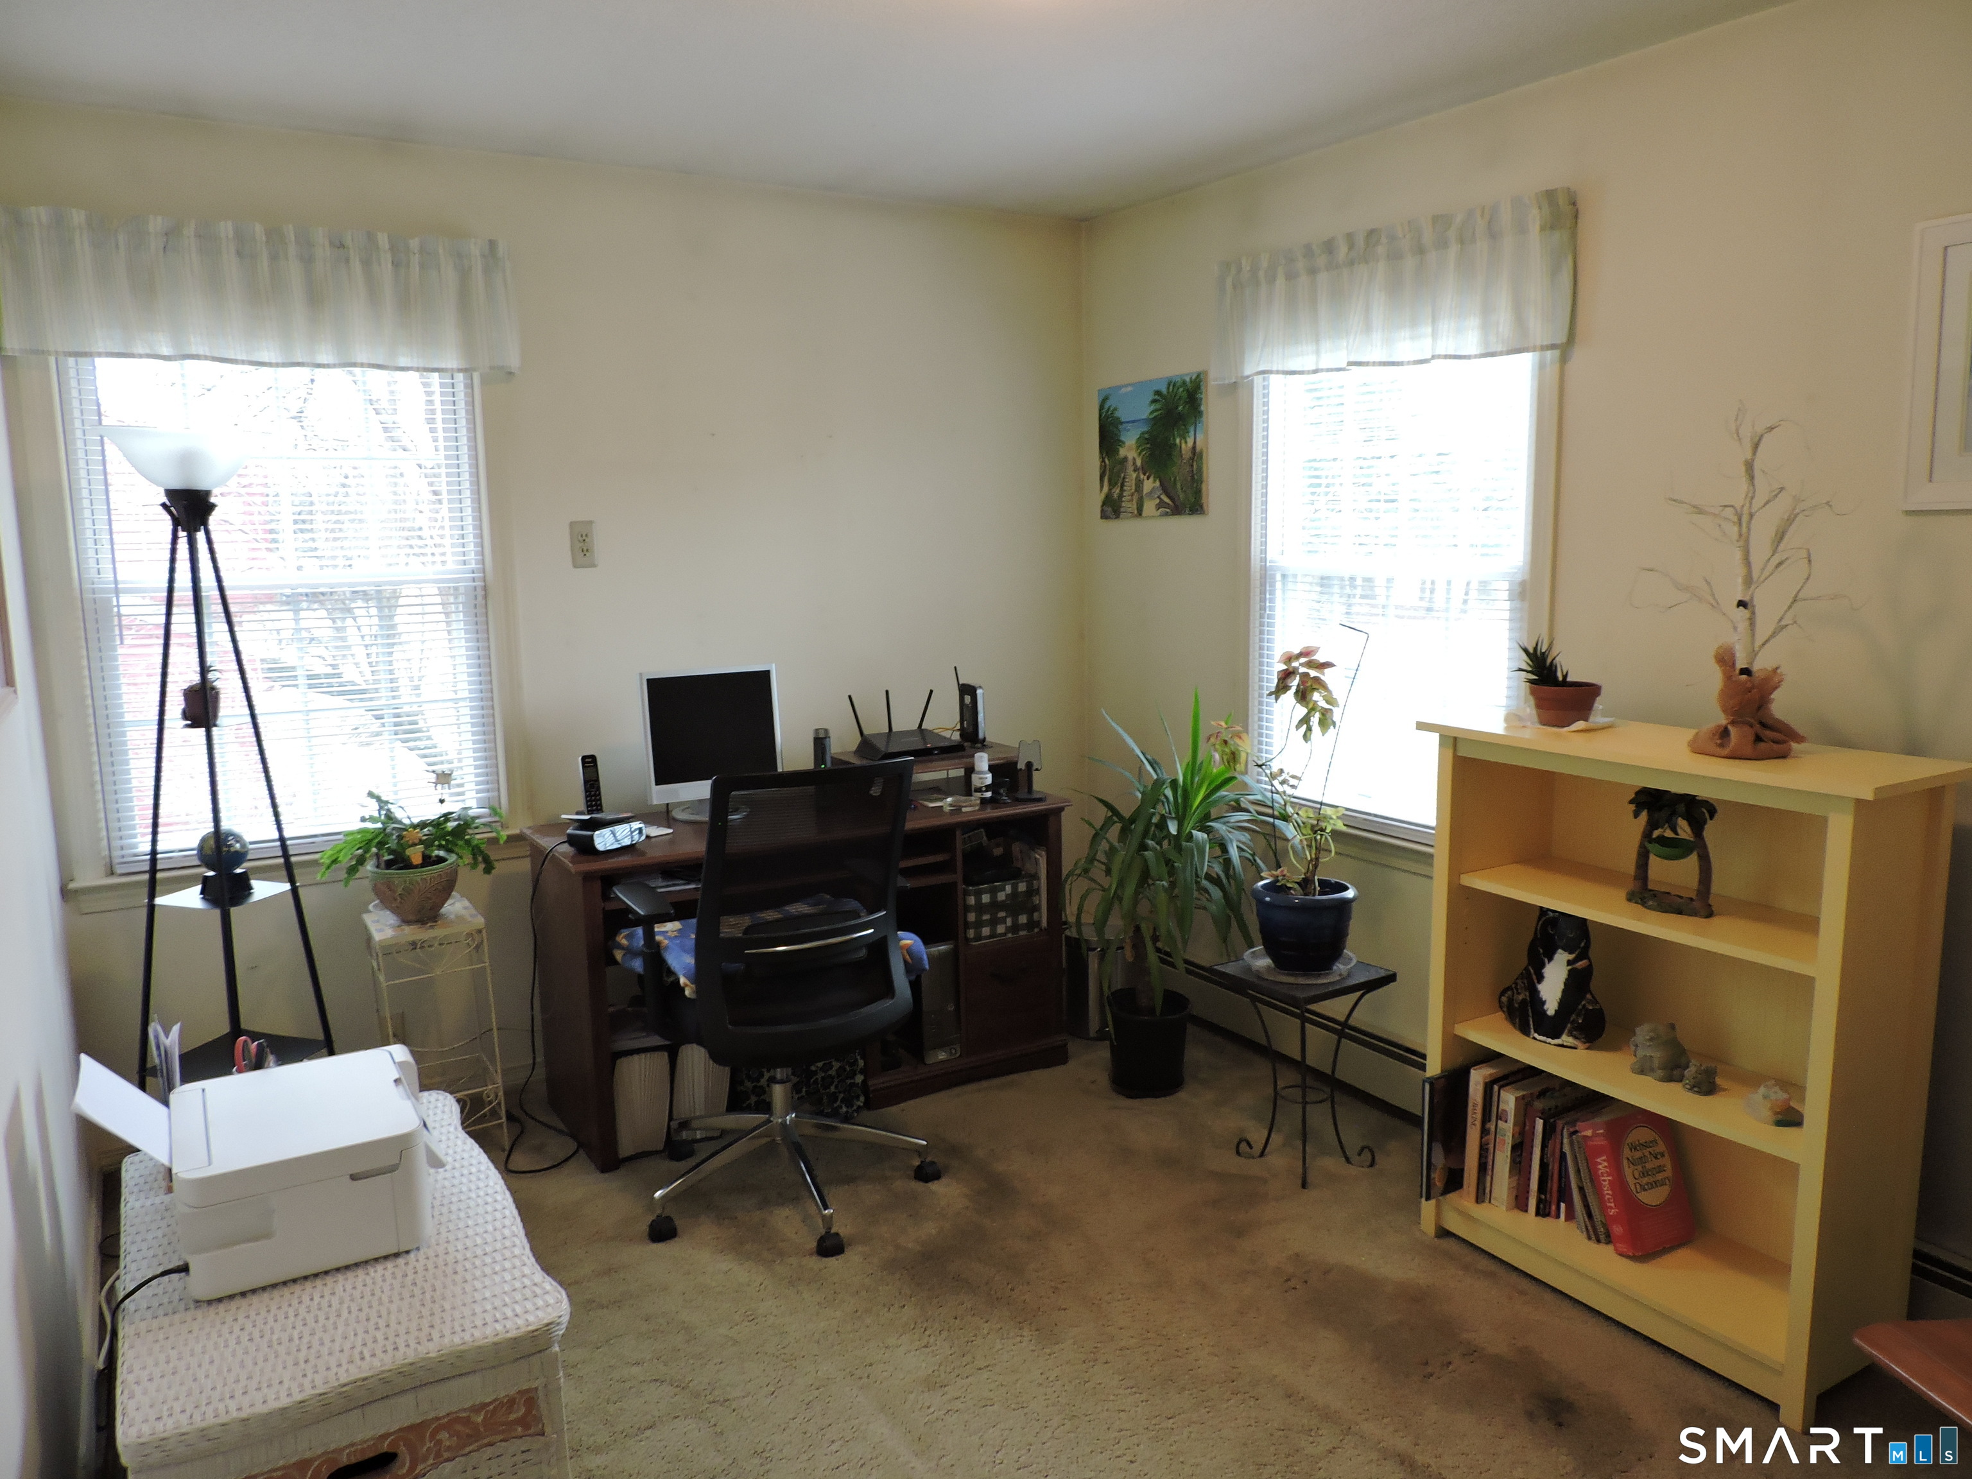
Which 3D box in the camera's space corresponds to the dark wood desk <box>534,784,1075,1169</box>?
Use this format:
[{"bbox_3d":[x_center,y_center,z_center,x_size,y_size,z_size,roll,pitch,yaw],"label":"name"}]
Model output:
[{"bbox_3d":[-0.475,0.564,3.675,1.320,0.750,0.520,-6,10,-29],"label":"dark wood desk"}]

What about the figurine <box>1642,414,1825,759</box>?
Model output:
[{"bbox_3d":[1.289,-0.271,2.351,0.360,0.591,0.280,4,10,28],"label":"figurine"}]

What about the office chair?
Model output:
[{"bbox_3d":[-0.458,0.517,2.999,0.650,1.000,0.660,-5,10,-24],"label":"office chair"}]

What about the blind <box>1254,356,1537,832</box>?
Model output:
[{"bbox_3d":[0.981,-0.433,3.409,0.060,1.270,0.860,-7,11,-31],"label":"blind"}]

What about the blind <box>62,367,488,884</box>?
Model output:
[{"bbox_3d":[-1.633,-0.363,3.257,0.860,1.270,0.060,-7,11,-31],"label":"blind"}]

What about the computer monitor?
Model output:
[{"bbox_3d":[-0.723,0.004,3.622,0.365,0.380,0.200,-6,11,-31],"label":"computer monitor"}]

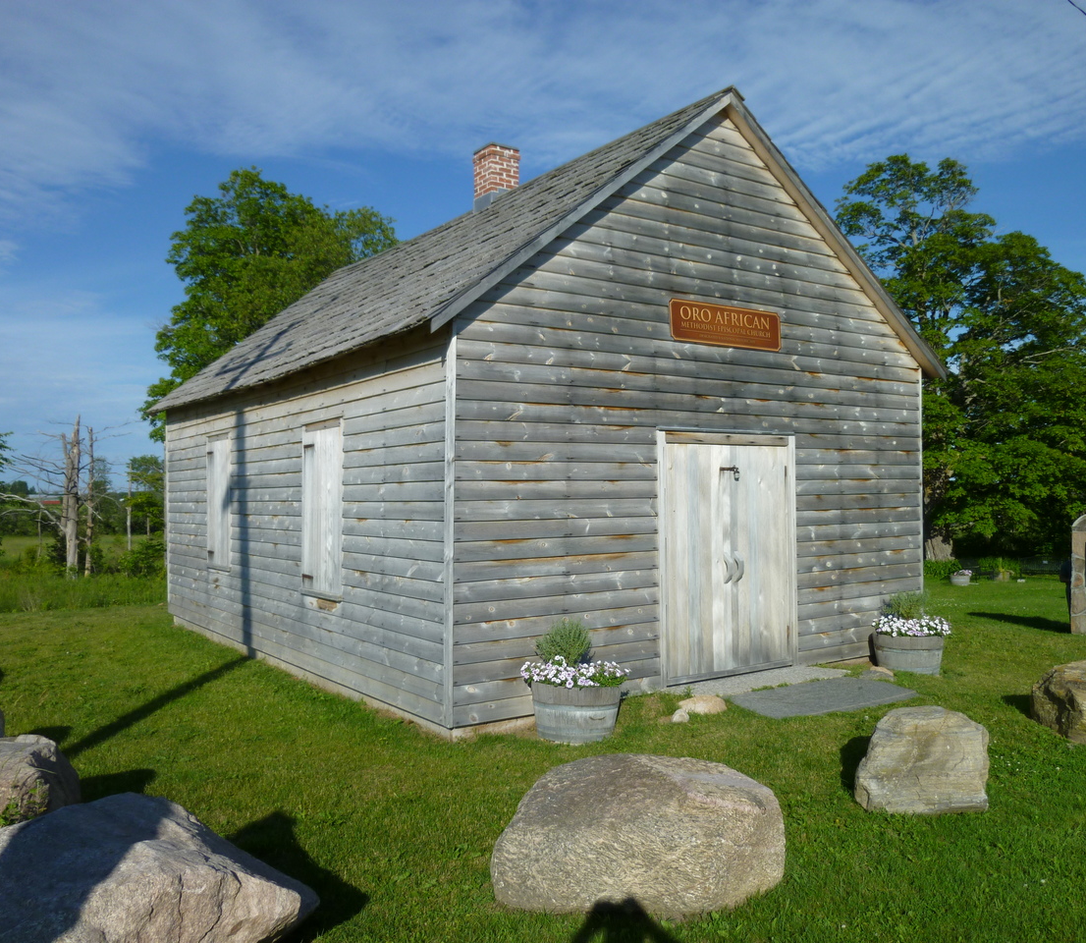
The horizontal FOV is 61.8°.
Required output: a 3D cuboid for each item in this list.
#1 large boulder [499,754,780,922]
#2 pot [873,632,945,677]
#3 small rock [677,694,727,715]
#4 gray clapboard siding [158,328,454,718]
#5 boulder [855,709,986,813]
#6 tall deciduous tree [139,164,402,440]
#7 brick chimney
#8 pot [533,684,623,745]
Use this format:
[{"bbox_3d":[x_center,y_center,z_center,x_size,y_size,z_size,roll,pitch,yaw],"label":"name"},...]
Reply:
[{"bbox_3d":[0.419,1.538,4.017,1.250,0.540,0.820,-1,-2,6],"label":"large boulder"},{"bbox_3d":[3.701,1.806,9.052,0.643,0.356,0.643,1,-2,-35],"label":"pot"},{"bbox_3d":[1.308,1.866,7.312,0.370,0.130,0.280,-1,-2,10],"label":"small rock"},{"bbox_3d":[-3.171,0.462,10.206,0.120,3.036,8.910,1,-2,-35],"label":"gray clapboard siding"},{"bbox_3d":[2.092,1.582,5.045,0.690,0.500,0.480,-1,-2,22],"label":"boulder"},{"bbox_3d":[-8.936,-3.360,30.095,9.000,13.357,9.000,0,-2,0],"label":"tall deciduous tree"},{"bbox_3d":[-0.572,-3.582,11.262,0.410,0.770,0.410,1,-2,-35],"label":"brick chimney"},{"bbox_3d":[0.250,1.743,6.660,0.660,0.368,0.660,0,-2,0],"label":"pot"}]

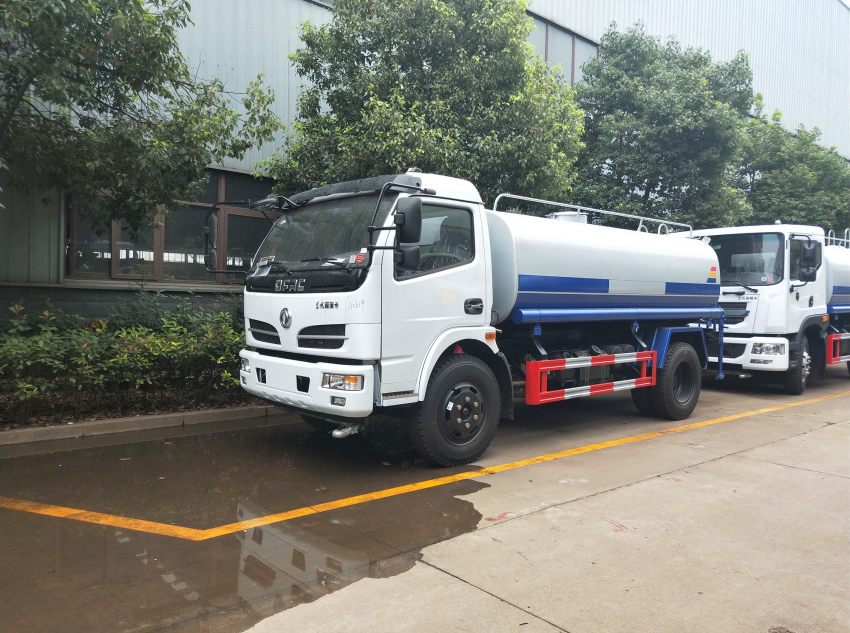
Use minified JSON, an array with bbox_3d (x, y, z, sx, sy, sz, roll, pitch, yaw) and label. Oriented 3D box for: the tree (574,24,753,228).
[{"bbox_3d":[6.106,-3.121,16.135,4.500,8.200,4.500,-1,3,-40],"label":"tree"}]

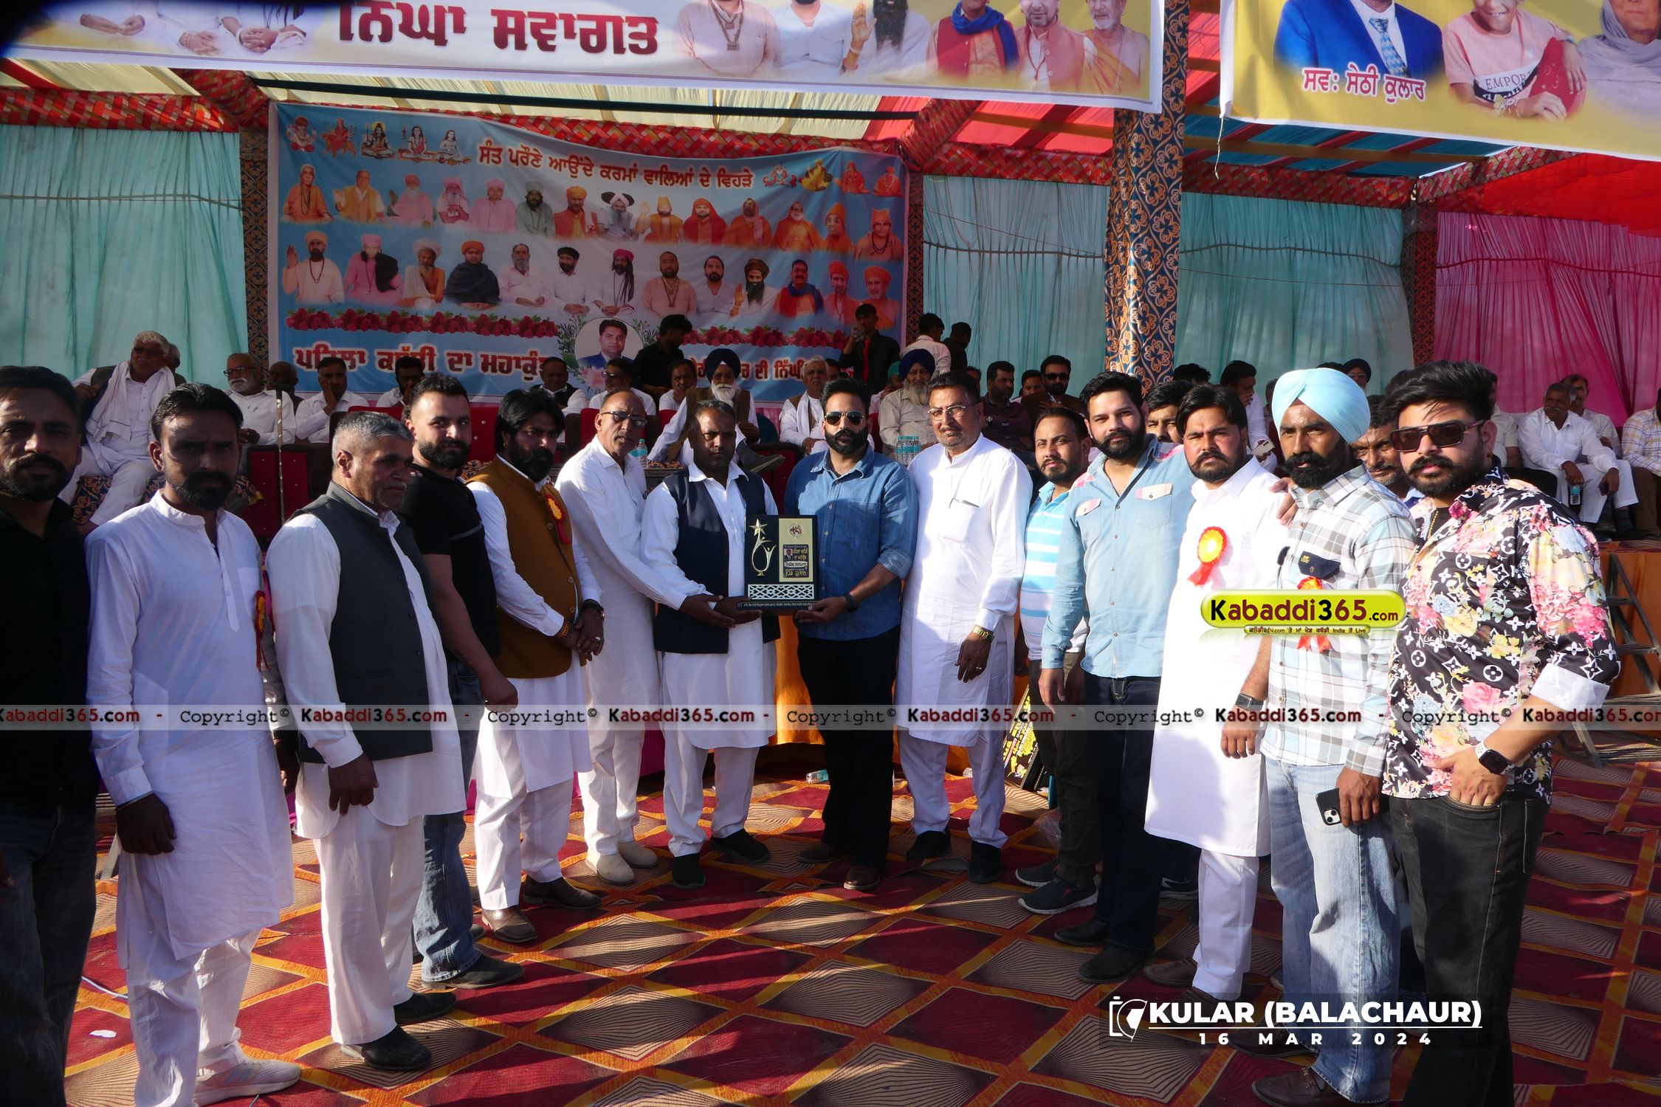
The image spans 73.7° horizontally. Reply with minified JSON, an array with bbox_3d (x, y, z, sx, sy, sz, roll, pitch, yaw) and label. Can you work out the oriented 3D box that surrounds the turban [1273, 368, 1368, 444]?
[{"bbox_3d":[1.144,-0.345,2.580,0.250,0.175,0.205,-6,9,-44],"label":"turban"}]

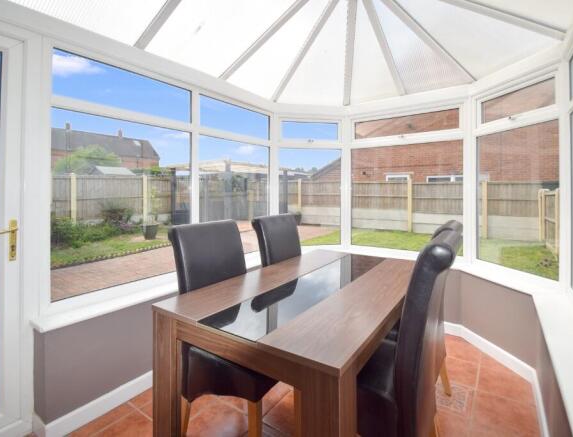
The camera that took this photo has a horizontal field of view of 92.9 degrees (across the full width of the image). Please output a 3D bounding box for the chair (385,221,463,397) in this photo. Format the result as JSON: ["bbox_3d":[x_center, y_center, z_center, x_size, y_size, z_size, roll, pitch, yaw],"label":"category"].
[{"bbox_3d":[0.675,0.545,1.650,0.620,1.060,0.460,3,5,35],"label":"chair"}]

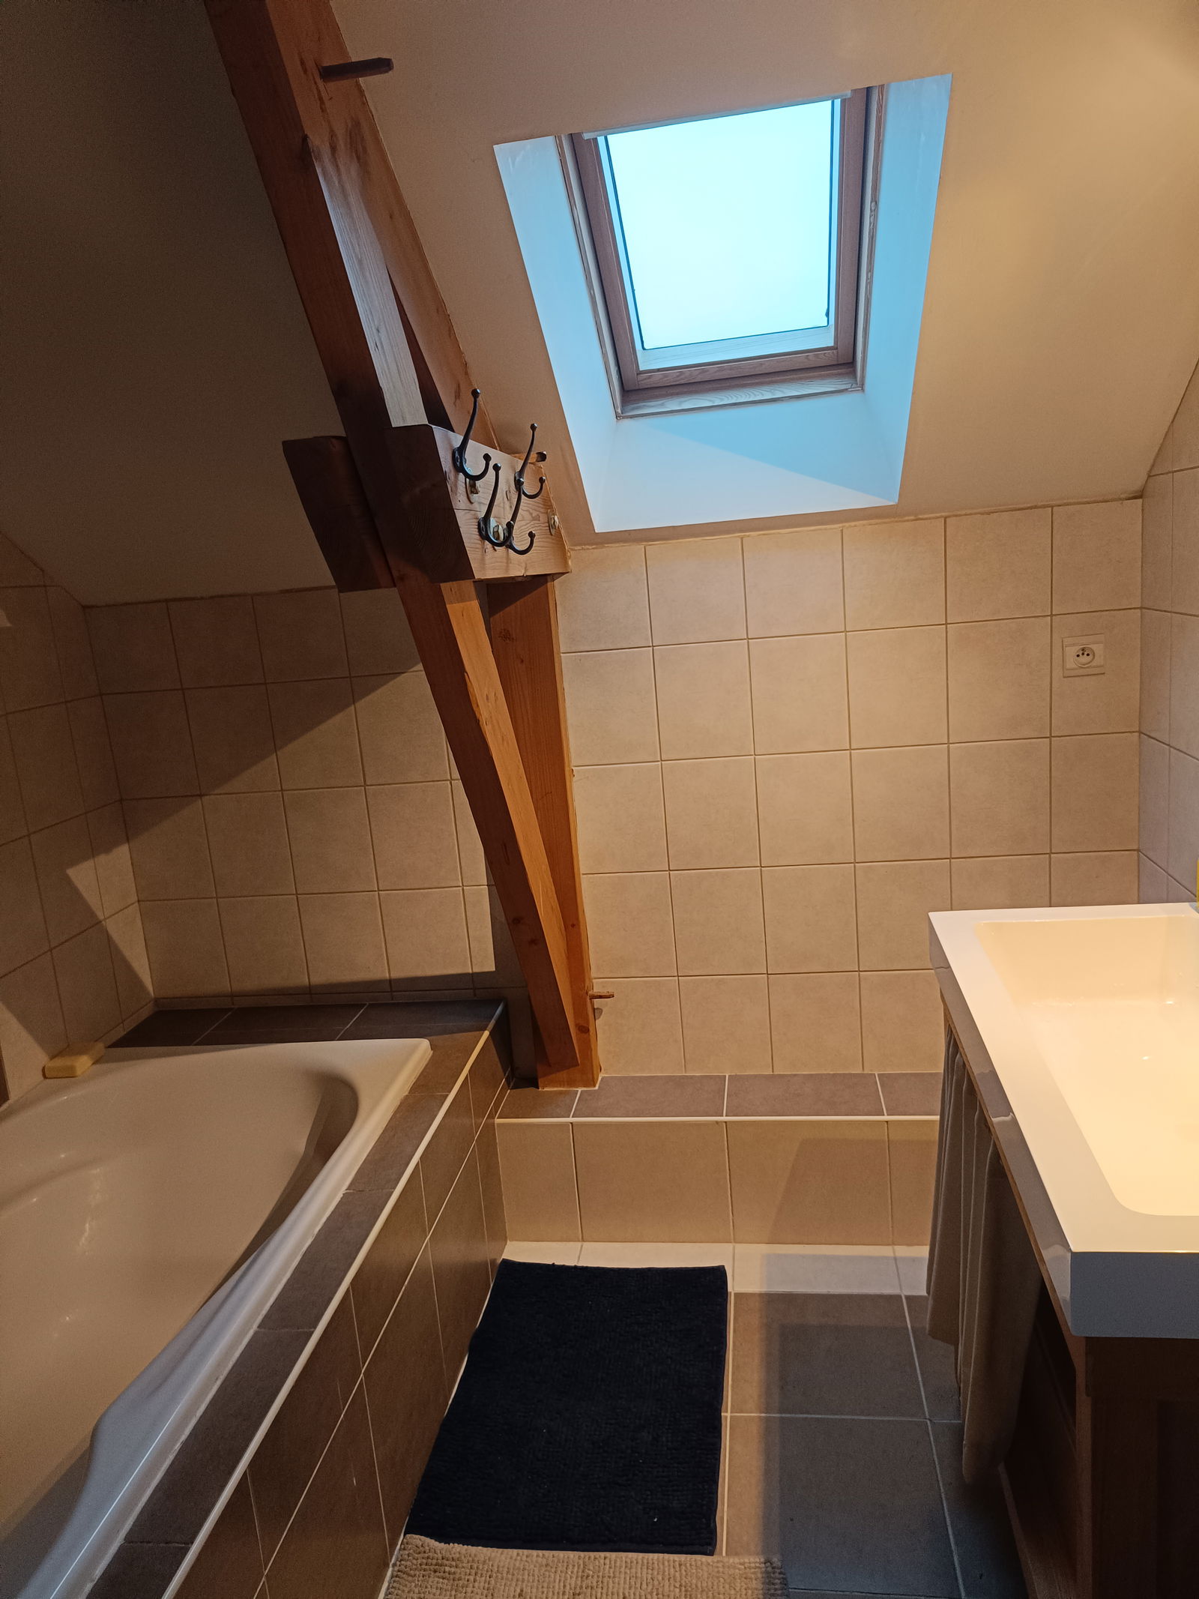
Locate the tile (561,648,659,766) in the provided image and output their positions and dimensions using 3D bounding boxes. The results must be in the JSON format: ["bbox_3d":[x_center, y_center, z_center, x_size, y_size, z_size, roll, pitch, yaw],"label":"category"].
[{"bbox_3d":[0.026,-0.201,2.421,0.200,0.247,0.010,-3,11,9],"label":"tile"}]

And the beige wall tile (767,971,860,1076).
[{"bbox_3d":[0.486,0.502,2.491,0.199,0.236,0.010,-3,12,9],"label":"beige wall tile"}]

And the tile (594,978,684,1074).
[{"bbox_3d":[0.090,0.526,2.577,0.200,0.235,0.010,-3,12,9],"label":"tile"}]

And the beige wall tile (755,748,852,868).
[{"bbox_3d":[0.447,0.021,2.405,0.200,0.247,0.010,-3,11,9],"label":"beige wall tile"}]

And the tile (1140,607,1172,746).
[{"bbox_3d":[1.089,-0.240,2.159,0.010,0.247,0.174,-3,11,9],"label":"tile"}]

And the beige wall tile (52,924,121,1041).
[{"bbox_3d":[-1.143,0.419,2.471,0.010,0.247,0.199,-3,11,9],"label":"beige wall tile"}]

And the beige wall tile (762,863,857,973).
[{"bbox_3d":[0.470,0.265,2.459,0.200,0.247,0.010,-3,11,9],"label":"beige wall tile"}]

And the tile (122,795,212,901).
[{"bbox_3d":[-1.025,0.118,2.648,0.202,0.247,0.010,-3,11,9],"label":"tile"}]

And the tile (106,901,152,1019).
[{"bbox_3d":[-1.118,0.383,2.635,0.010,0.247,0.144,-3,11,8],"label":"tile"}]

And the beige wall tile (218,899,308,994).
[{"bbox_3d":[-0.803,0.351,2.664,0.200,0.247,0.010,-3,11,9],"label":"beige wall tile"}]

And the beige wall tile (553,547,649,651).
[{"bbox_3d":[0.006,-0.423,2.362,0.199,0.205,0.010,-3,12,9],"label":"beige wall tile"}]

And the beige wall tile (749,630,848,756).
[{"bbox_3d":[0.427,-0.224,2.361,0.200,0.247,0.010,-3,11,9],"label":"beige wall tile"}]

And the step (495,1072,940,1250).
[{"bbox_3d":[0.484,0.787,2.450,1.389,0.294,0.218,-3,11,9],"label":"step"}]

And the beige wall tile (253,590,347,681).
[{"bbox_3d":[-0.664,-0.366,2.488,0.200,0.194,0.010,-3,11,9],"label":"beige wall tile"}]

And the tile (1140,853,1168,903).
[{"bbox_3d":[1.131,0.247,2.255,0.010,0.247,0.177,-3,11,10],"label":"tile"}]

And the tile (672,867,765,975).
[{"bbox_3d":[0.269,0.276,2.485,0.200,0.247,0.010,-3,11,9],"label":"tile"}]

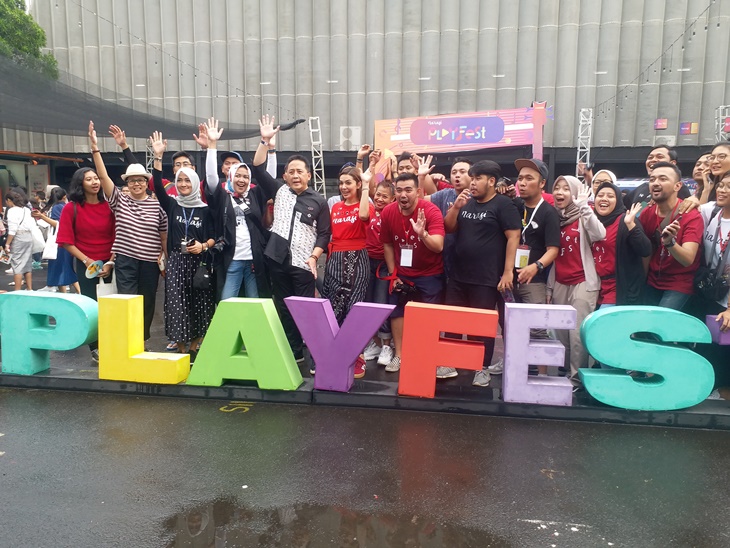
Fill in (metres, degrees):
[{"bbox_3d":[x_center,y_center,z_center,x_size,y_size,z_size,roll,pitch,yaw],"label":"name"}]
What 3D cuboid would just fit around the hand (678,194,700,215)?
[{"bbox_3d":[2.318,-0.496,4.068,0.150,0.140,0.120,4,8,25],"label":"hand"}]

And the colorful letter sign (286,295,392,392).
[{"bbox_3d":[-0.175,0.479,3.832,0.733,0.580,0.171,4,7,10],"label":"colorful letter sign"}]

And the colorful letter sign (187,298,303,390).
[{"bbox_3d":[-0.883,0.501,4.185,0.840,0.625,0.180,1,7,9],"label":"colorful letter sign"}]

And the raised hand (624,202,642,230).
[{"bbox_3d":[1.768,-0.379,3.750,0.100,0.175,0.070,17,7,19],"label":"raised hand"}]

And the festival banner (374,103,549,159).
[{"bbox_3d":[2.030,-3.088,12.300,3.650,0.980,0.150,3,8,17],"label":"festival banner"}]

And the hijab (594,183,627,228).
[{"bbox_3d":[1.763,-0.492,4.090,0.220,0.325,0.240,6,9,36],"label":"hijab"}]

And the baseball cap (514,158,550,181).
[{"bbox_3d":[1.269,-0.796,4.340,0.265,0.150,0.180,9,-1,-38],"label":"baseball cap"}]

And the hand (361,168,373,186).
[{"bbox_3d":[0.011,-0.718,4.240,0.095,0.150,0.080,6,7,-3],"label":"hand"}]

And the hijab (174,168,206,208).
[{"bbox_3d":[-1.491,-0.739,4.867,0.245,0.350,0.250,-1,7,-8],"label":"hijab"}]

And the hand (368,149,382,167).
[{"bbox_3d":[0.083,-0.920,4.500,0.110,0.145,0.085,0,7,0],"label":"hand"}]

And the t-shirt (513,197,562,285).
[{"bbox_3d":[1.315,-0.250,4.380,0.280,0.660,0.460,-7,10,-44],"label":"t-shirt"}]

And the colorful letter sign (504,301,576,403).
[{"bbox_3d":[1.109,0.509,3.645,0.415,0.605,0.180,1,8,11],"label":"colorful letter sign"}]

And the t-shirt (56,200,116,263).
[{"bbox_3d":[-2.257,-0.347,4.600,0.430,0.480,0.270,-2,8,-18],"label":"t-shirt"}]

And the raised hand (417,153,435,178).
[{"bbox_3d":[0.478,-0.849,4.500,0.135,0.185,0.070,0,7,0],"label":"raised hand"}]

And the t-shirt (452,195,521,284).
[{"bbox_3d":[0.904,-0.247,4.202,0.470,0.650,0.320,6,9,36],"label":"t-shirt"}]

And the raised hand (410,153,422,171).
[{"bbox_3d":[0.431,-0.938,4.770,0.120,0.160,0.080,2,7,15],"label":"raised hand"}]

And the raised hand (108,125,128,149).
[{"bbox_3d":[-2.142,-1.190,4.930,0.110,0.190,0.075,-32,7,-4],"label":"raised hand"}]

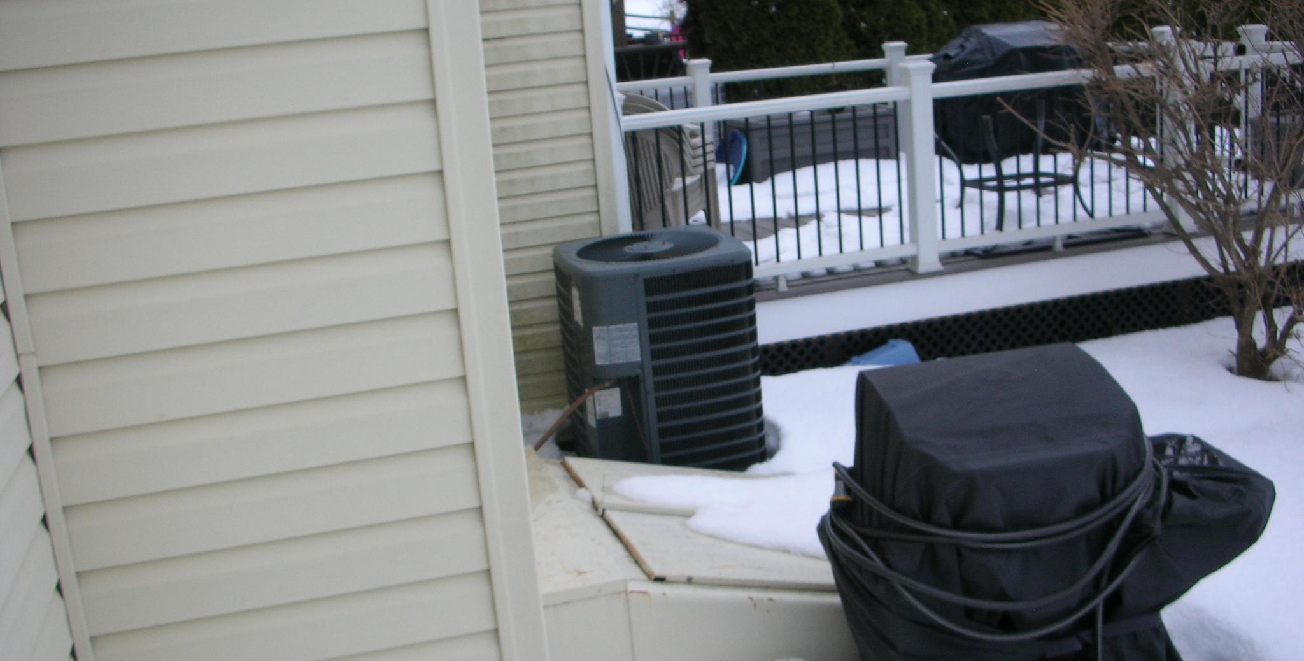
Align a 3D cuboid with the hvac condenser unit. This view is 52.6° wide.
[{"bbox_3d":[0.023,0.114,5.476,0.725,0.930,0.725,-10,15,-19],"label":"hvac condenser unit"}]

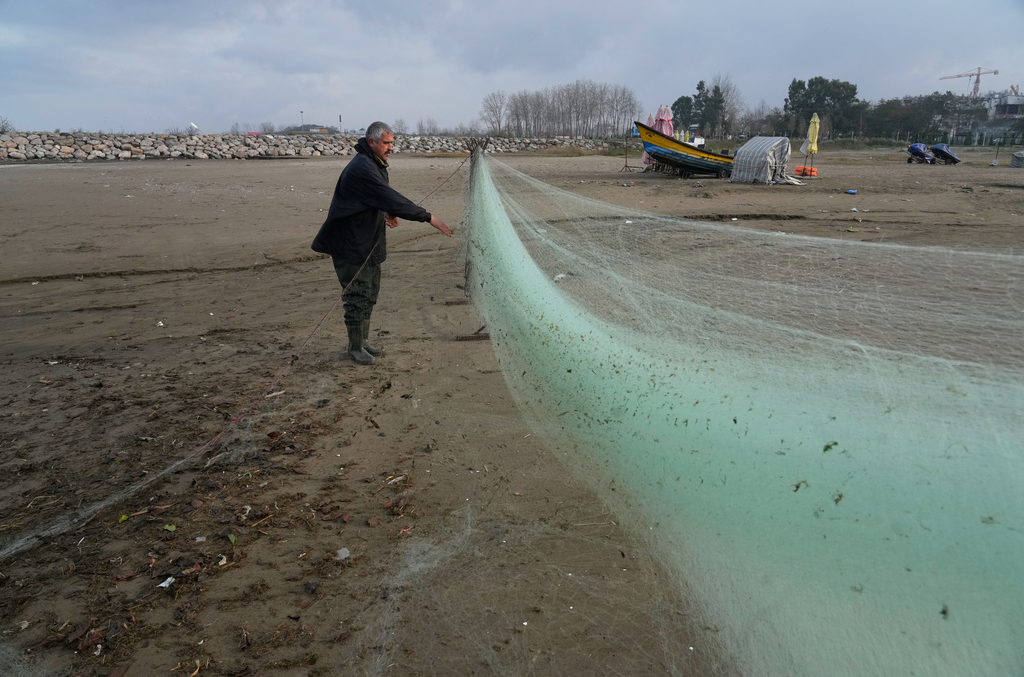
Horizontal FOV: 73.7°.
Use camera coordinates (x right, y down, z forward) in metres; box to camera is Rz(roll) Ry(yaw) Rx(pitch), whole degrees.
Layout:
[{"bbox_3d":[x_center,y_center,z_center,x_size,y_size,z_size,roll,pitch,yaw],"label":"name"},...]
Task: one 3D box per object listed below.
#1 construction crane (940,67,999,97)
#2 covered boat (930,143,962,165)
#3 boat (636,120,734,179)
[{"bbox_3d":[197.649,-101.870,299.992,4.000,30.900,40.000,-4,17,-13],"label":"construction crane"},{"bbox_3d":[29.196,-12.414,45.858,2.600,1.150,1.100,8,12,-25],"label":"covered boat"},{"bbox_3d":[8.179,-8.350,30.273,5.400,2.300,1.800,2,16,7],"label":"boat"}]

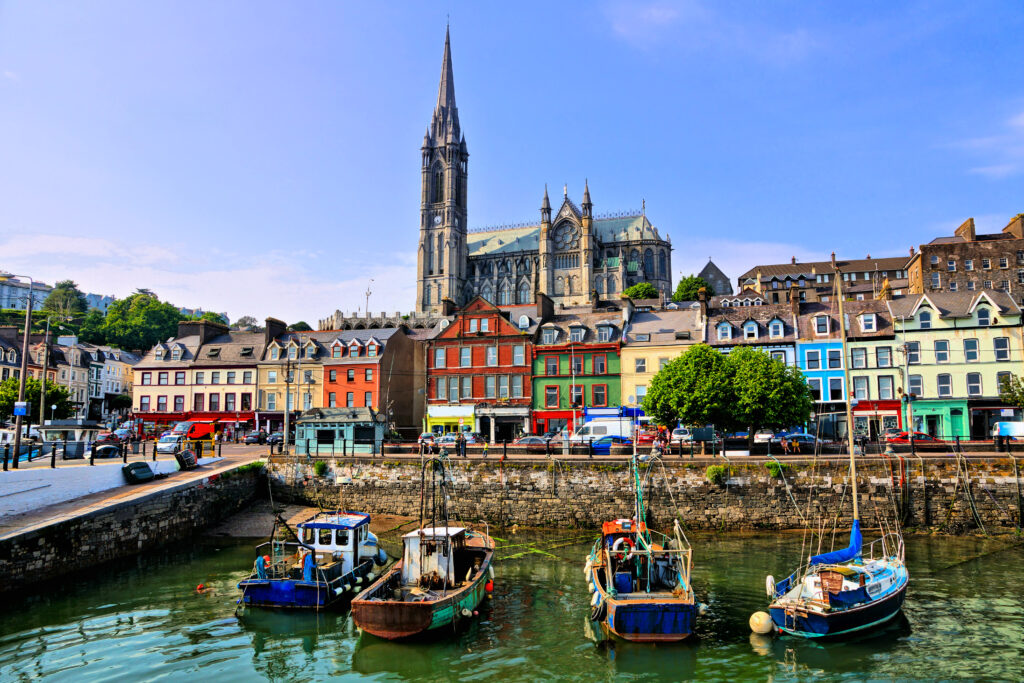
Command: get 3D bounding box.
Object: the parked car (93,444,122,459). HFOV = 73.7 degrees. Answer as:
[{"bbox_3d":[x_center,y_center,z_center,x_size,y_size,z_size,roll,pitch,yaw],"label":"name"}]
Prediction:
[{"bbox_3d":[-31.260,8.670,52.334,1.750,1.450,4.100,-4,-8,27],"label":"parked car"}]

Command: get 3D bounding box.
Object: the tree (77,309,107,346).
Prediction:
[{"bbox_3d":[-90.168,-3.006,146.589,6.000,8.000,6.000,4,-9,-31],"label":"tree"}]

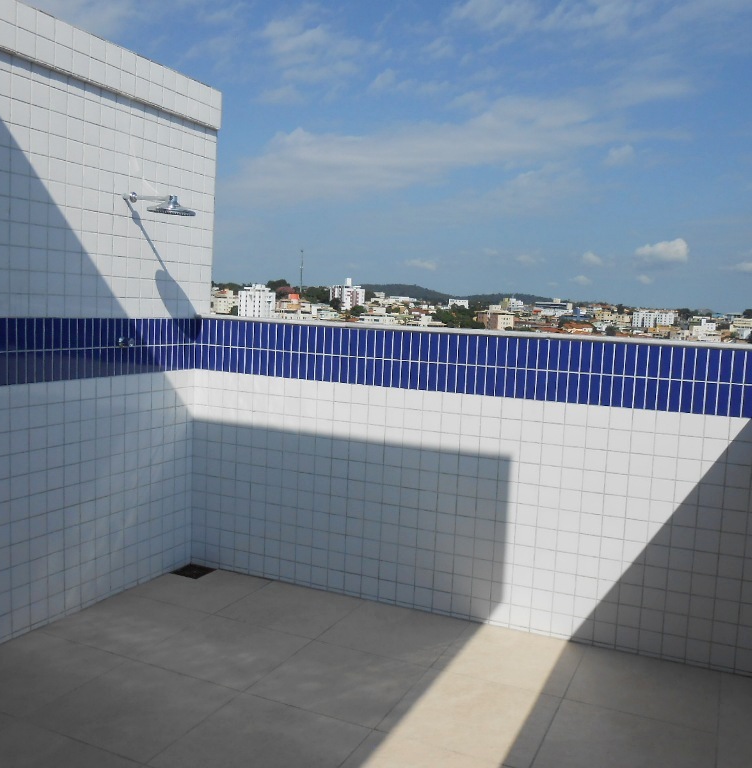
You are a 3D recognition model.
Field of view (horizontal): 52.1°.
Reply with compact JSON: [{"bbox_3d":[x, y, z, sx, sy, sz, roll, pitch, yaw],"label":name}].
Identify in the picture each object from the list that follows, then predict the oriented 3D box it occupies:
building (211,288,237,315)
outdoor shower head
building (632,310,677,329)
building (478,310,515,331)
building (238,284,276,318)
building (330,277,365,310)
[{"bbox_3d":[-107.499,-57.600,540.845,19.000,19.000,15.000,1,5,-21],"label":"building"},{"bbox_3d":[-1.113,-0.903,3.901,0.433,0.147,0.238,5,6,24],"label":"outdoor shower head"},{"bbox_3d":[267.582,-62.261,740.756,41.000,17.000,13.000,4,5,19],"label":"building"},{"bbox_3d":[77.352,-40.320,500.667,14.000,15.000,19.000,0,6,-29],"label":"building"},{"bbox_3d":[-69.827,-47.272,450.978,22.000,22.000,16.000,2,5,-9],"label":"building"},{"bbox_3d":[-20.896,-66.746,571.023,20.000,23.000,18.000,-1,6,-32],"label":"building"}]

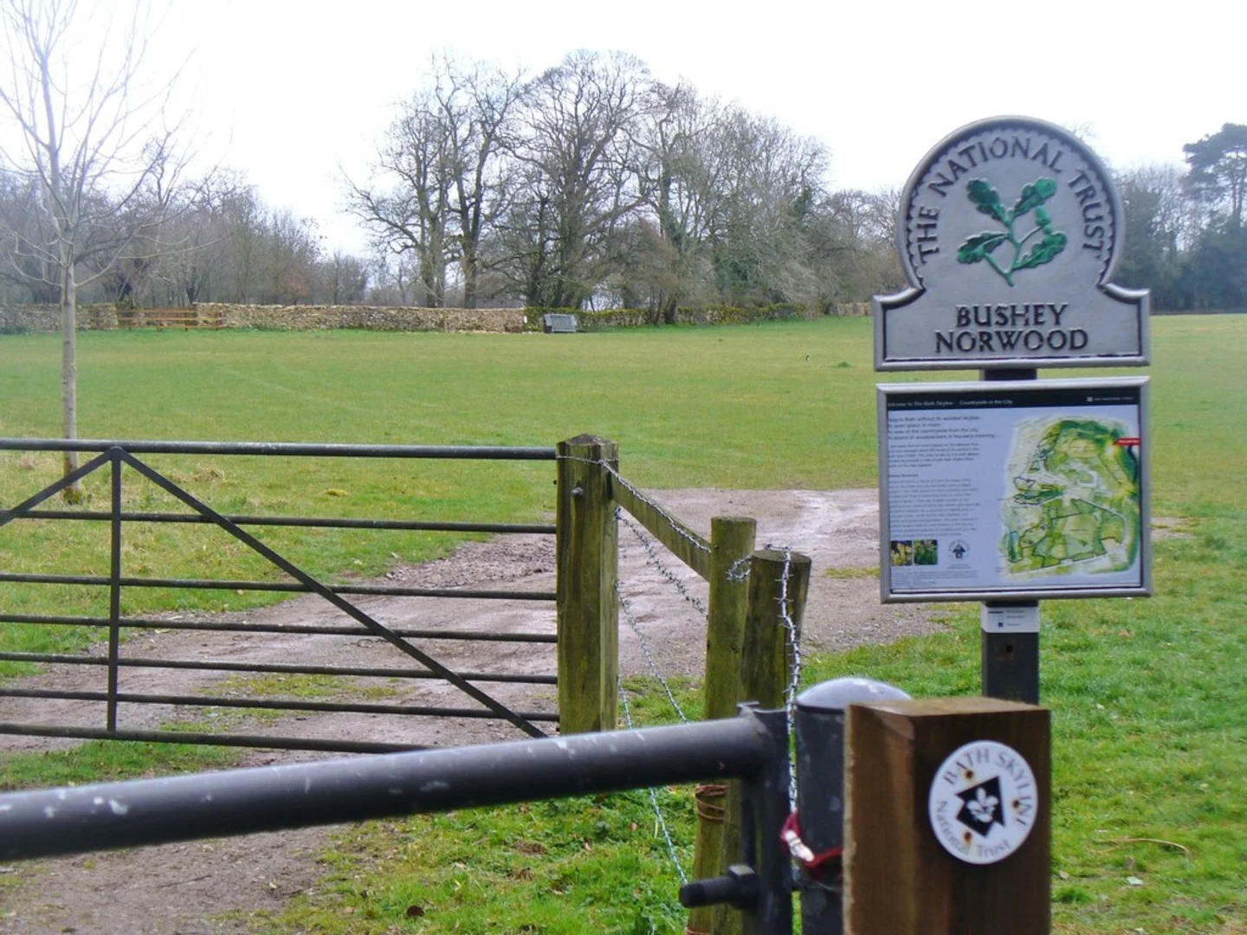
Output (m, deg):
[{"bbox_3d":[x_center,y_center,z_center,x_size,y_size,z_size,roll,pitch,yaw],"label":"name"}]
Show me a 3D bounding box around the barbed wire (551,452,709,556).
[{"bbox_3d":[0.110,0.156,7.444,0.048,0.088,2.906,0,4,-5],"label":"barbed wire"}]

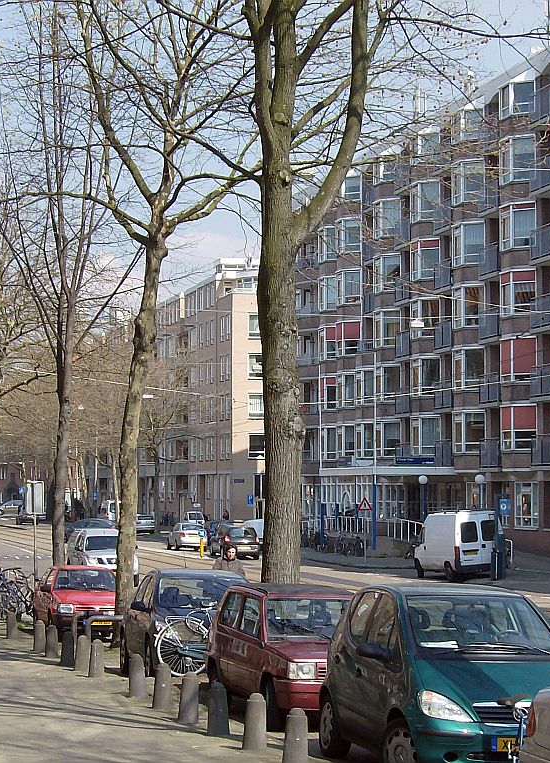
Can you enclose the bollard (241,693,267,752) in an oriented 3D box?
[{"bbox_3d":[-0.178,3.031,18.413,0.210,0.500,0.210,1,-3,-13],"label":"bollard"}]

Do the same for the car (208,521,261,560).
[{"bbox_3d":[-1.849,7.378,95.500,1.700,1.520,3.950,1,-3,-13],"label":"car"}]

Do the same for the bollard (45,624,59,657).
[{"bbox_3d":[-3.516,4.102,32.613,0.210,0.500,0.210,1,-3,-13],"label":"bollard"}]

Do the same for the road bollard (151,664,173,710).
[{"bbox_3d":[-1.250,3.381,22.913,0.210,0.500,0.210,1,-3,-13],"label":"road bollard"}]

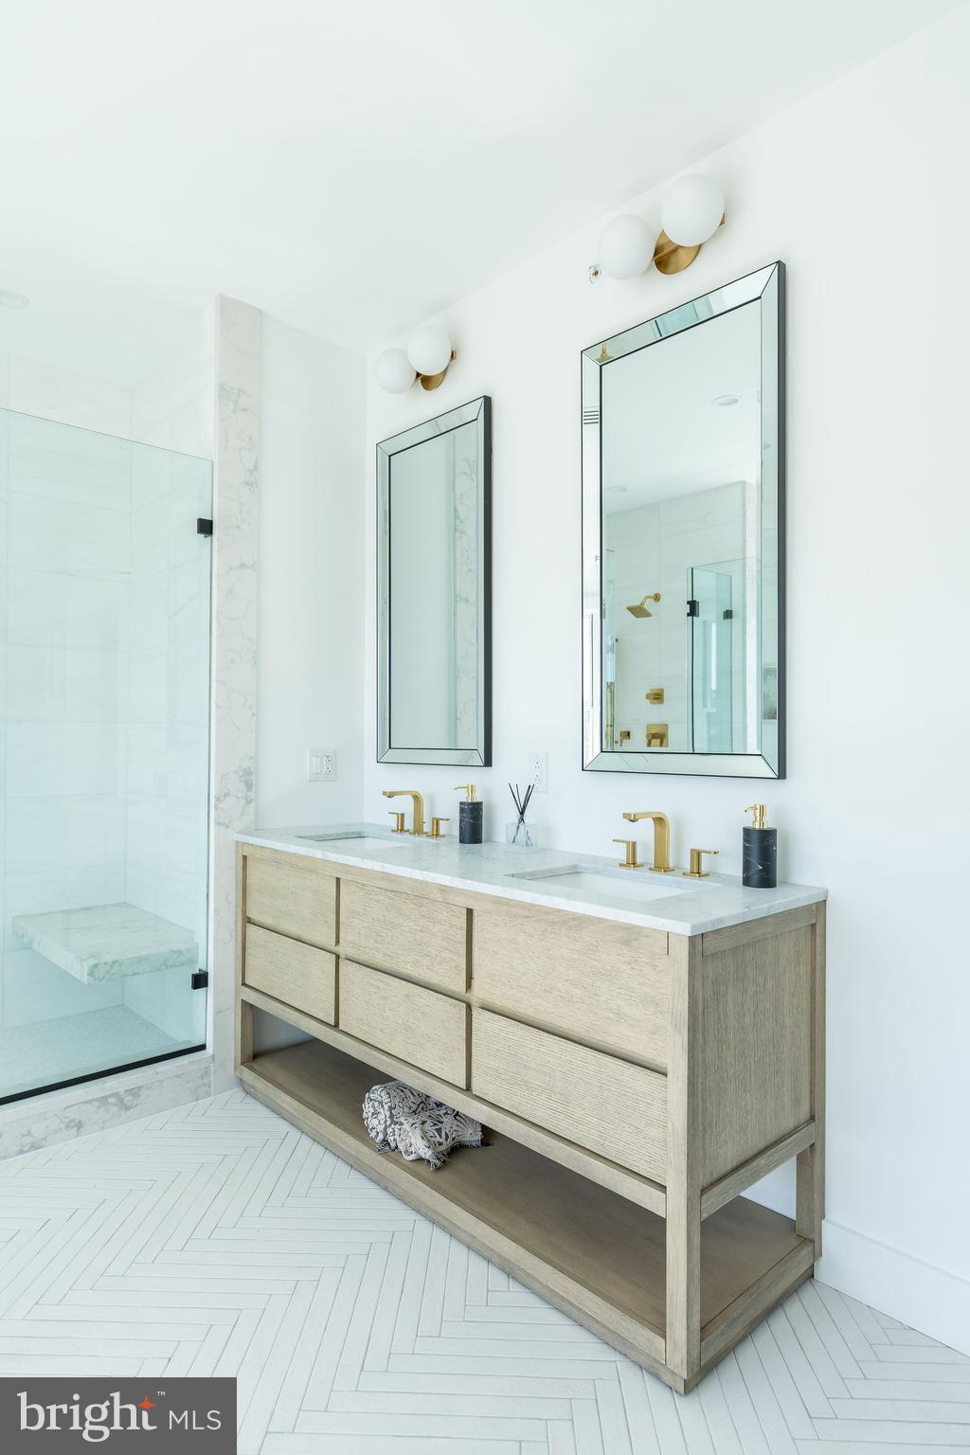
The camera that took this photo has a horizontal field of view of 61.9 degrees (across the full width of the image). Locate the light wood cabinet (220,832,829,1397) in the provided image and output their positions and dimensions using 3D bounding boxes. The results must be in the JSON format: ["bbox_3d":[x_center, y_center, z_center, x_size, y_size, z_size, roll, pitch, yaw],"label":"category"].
[{"bbox_3d":[-0.048,0.819,2.318,0.537,0.851,1.821,1,-1,-43],"label":"light wood cabinet"}]

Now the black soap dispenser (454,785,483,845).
[{"bbox_3d":[-0.055,0.281,2.614,0.103,0.188,0.075,1,-1,-43],"label":"black soap dispenser"}]

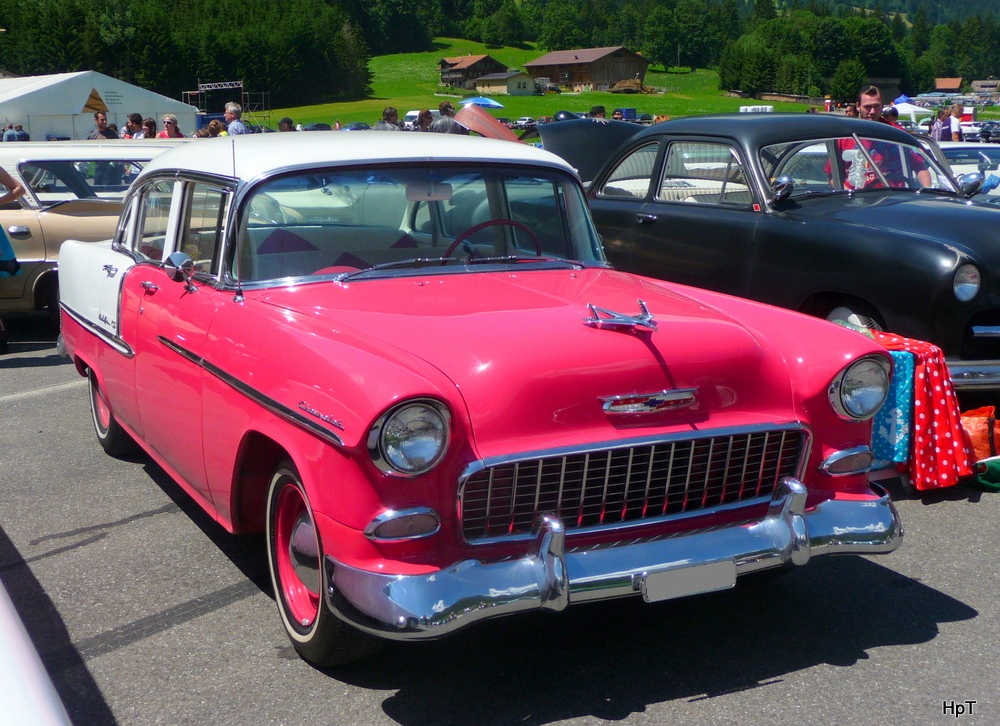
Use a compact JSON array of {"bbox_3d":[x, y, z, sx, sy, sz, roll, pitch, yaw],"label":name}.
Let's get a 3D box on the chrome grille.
[{"bbox_3d":[0.404,0.310,3.607,1.160,0.240,0.090,-5,11,-27],"label":"chrome grille"}]

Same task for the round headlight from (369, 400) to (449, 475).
[{"bbox_3d":[-0.230,0.180,3.214,0.205,0.205,0.130,-5,11,-27],"label":"round headlight"}]

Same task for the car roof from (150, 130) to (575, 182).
[{"bbox_3d":[-0.692,-0.875,5.540,1.400,0.240,1.920,-5,11,-27],"label":"car roof"}]

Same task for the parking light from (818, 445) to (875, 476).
[{"bbox_3d":[1.051,0.290,3.918,0.230,0.095,0.100,-5,11,-27],"label":"parking light"}]

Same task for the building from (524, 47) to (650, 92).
[{"bbox_3d":[19.897,-67.084,300.186,17.691,10.371,24.578,-7,12,-36],"label":"building"}]

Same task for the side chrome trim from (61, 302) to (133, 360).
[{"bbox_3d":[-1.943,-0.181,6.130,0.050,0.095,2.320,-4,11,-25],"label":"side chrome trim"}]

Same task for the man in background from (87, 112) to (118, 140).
[{"bbox_3d":[-4.922,-2.208,16.151,0.520,1.800,0.320,-7,12,-36],"label":"man in background"}]

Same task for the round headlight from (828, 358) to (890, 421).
[{"bbox_3d":[1.068,0.073,3.884,0.205,0.205,0.130,-5,11,-27],"label":"round headlight"}]

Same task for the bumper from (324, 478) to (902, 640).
[{"bbox_3d":[0.440,0.482,3.564,1.860,0.300,0.340,-5,11,-27],"label":"bumper"}]

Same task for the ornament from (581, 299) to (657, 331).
[{"bbox_3d":[0.367,-0.120,3.610,0.225,0.080,0.240,-5,11,-27],"label":"ornament"}]

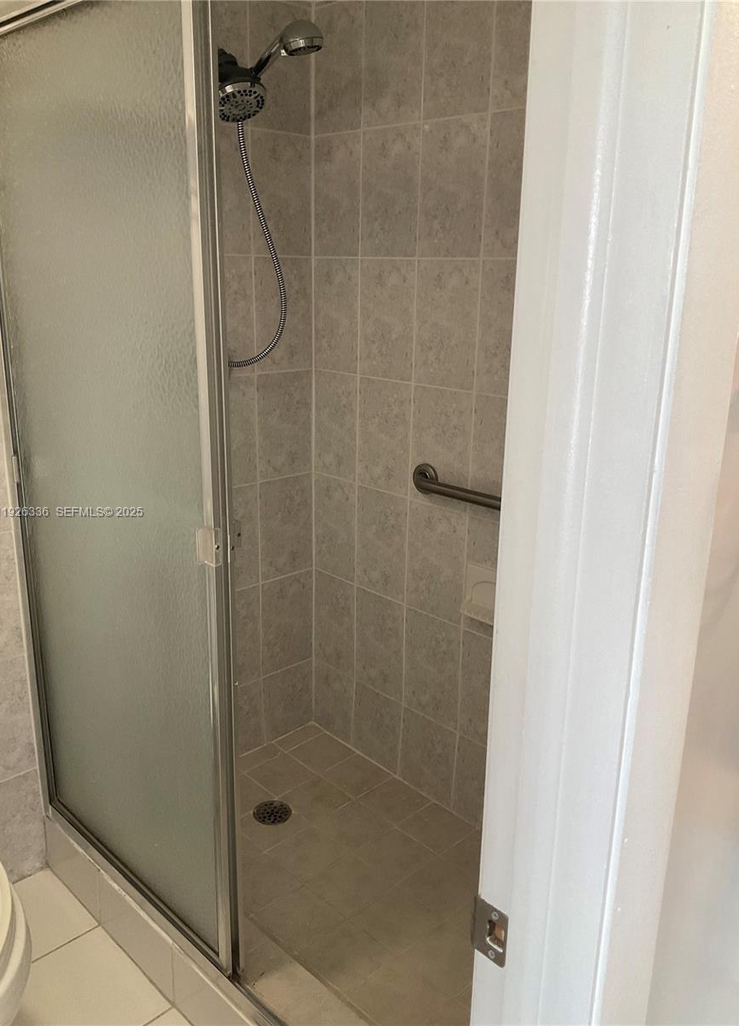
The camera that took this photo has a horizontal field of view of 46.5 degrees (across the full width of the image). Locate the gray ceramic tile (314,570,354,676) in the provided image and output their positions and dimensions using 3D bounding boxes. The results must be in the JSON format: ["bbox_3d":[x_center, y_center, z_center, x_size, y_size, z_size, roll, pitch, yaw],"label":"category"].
[{"bbox_3d":[-0.104,0.334,2.600,0.010,0.300,0.186,-14,23,-41],"label":"gray ceramic tile"}]

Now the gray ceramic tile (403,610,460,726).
[{"bbox_3d":[0.170,0.422,2.324,0.010,0.300,0.200,-14,23,-41],"label":"gray ceramic tile"}]

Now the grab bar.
[{"bbox_3d":[0.324,-0.016,1.969,0.075,0.078,0.685,-14,23,-41],"label":"grab bar"}]

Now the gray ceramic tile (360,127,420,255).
[{"bbox_3d":[0.052,-0.786,2.115,0.010,0.300,0.200,-14,23,-41],"label":"gray ceramic tile"}]

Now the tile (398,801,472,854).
[{"bbox_3d":[0.181,0.849,2.310,0.151,0.010,0.153,-17,25,-41],"label":"tile"}]

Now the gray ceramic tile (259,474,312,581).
[{"bbox_3d":[-0.242,0.041,2.512,0.198,0.300,0.010,-14,23,-41],"label":"gray ceramic tile"}]

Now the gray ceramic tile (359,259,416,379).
[{"bbox_3d":[0.046,-0.495,2.203,0.010,0.300,0.200,-14,23,-41],"label":"gray ceramic tile"}]

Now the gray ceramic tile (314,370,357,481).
[{"bbox_3d":[-0.095,-0.246,2.430,0.010,0.301,0.185,-14,23,-42],"label":"gray ceramic tile"}]

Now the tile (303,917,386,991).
[{"bbox_3d":[-0.053,0.986,1.895,0.154,0.009,0.154,-16,24,-41],"label":"tile"}]

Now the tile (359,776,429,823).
[{"bbox_3d":[0.072,0.814,2.420,0.153,0.009,0.154,-16,24,-41],"label":"tile"}]

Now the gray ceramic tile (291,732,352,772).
[{"bbox_3d":[-0.145,0.742,2.636,0.153,0.009,0.154,-16,24,-41],"label":"gray ceramic tile"}]

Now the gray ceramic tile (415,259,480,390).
[{"bbox_3d":[0.187,-0.453,2.068,0.009,0.301,0.200,-14,22,-42],"label":"gray ceramic tile"}]

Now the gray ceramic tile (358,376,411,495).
[{"bbox_3d":[0.042,-0.209,2.338,0.010,0.307,0.203,-14,22,-42],"label":"gray ceramic tile"}]

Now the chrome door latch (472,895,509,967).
[{"bbox_3d":[0.105,0.359,0.743,0.008,0.057,0.038,-14,23,-41],"label":"chrome door latch"}]

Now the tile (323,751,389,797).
[{"bbox_3d":[-0.037,0.777,2.528,0.153,0.009,0.154,-16,24,-41],"label":"tile"}]

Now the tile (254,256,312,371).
[{"bbox_3d":[-0.238,-0.551,2.387,0.200,0.307,0.010,-14,22,-42],"label":"tile"}]

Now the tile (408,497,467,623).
[{"bbox_3d":[0.179,0.132,2.284,0.010,0.307,0.203,-14,22,-42],"label":"tile"}]

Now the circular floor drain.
[{"bbox_3d":[-0.267,0.830,2.367,0.108,0.010,0.108,0,18,0],"label":"circular floor drain"}]

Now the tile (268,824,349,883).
[{"bbox_3d":[-0.159,0.868,2.177,0.154,0.010,0.154,-14,23,-41],"label":"tile"}]

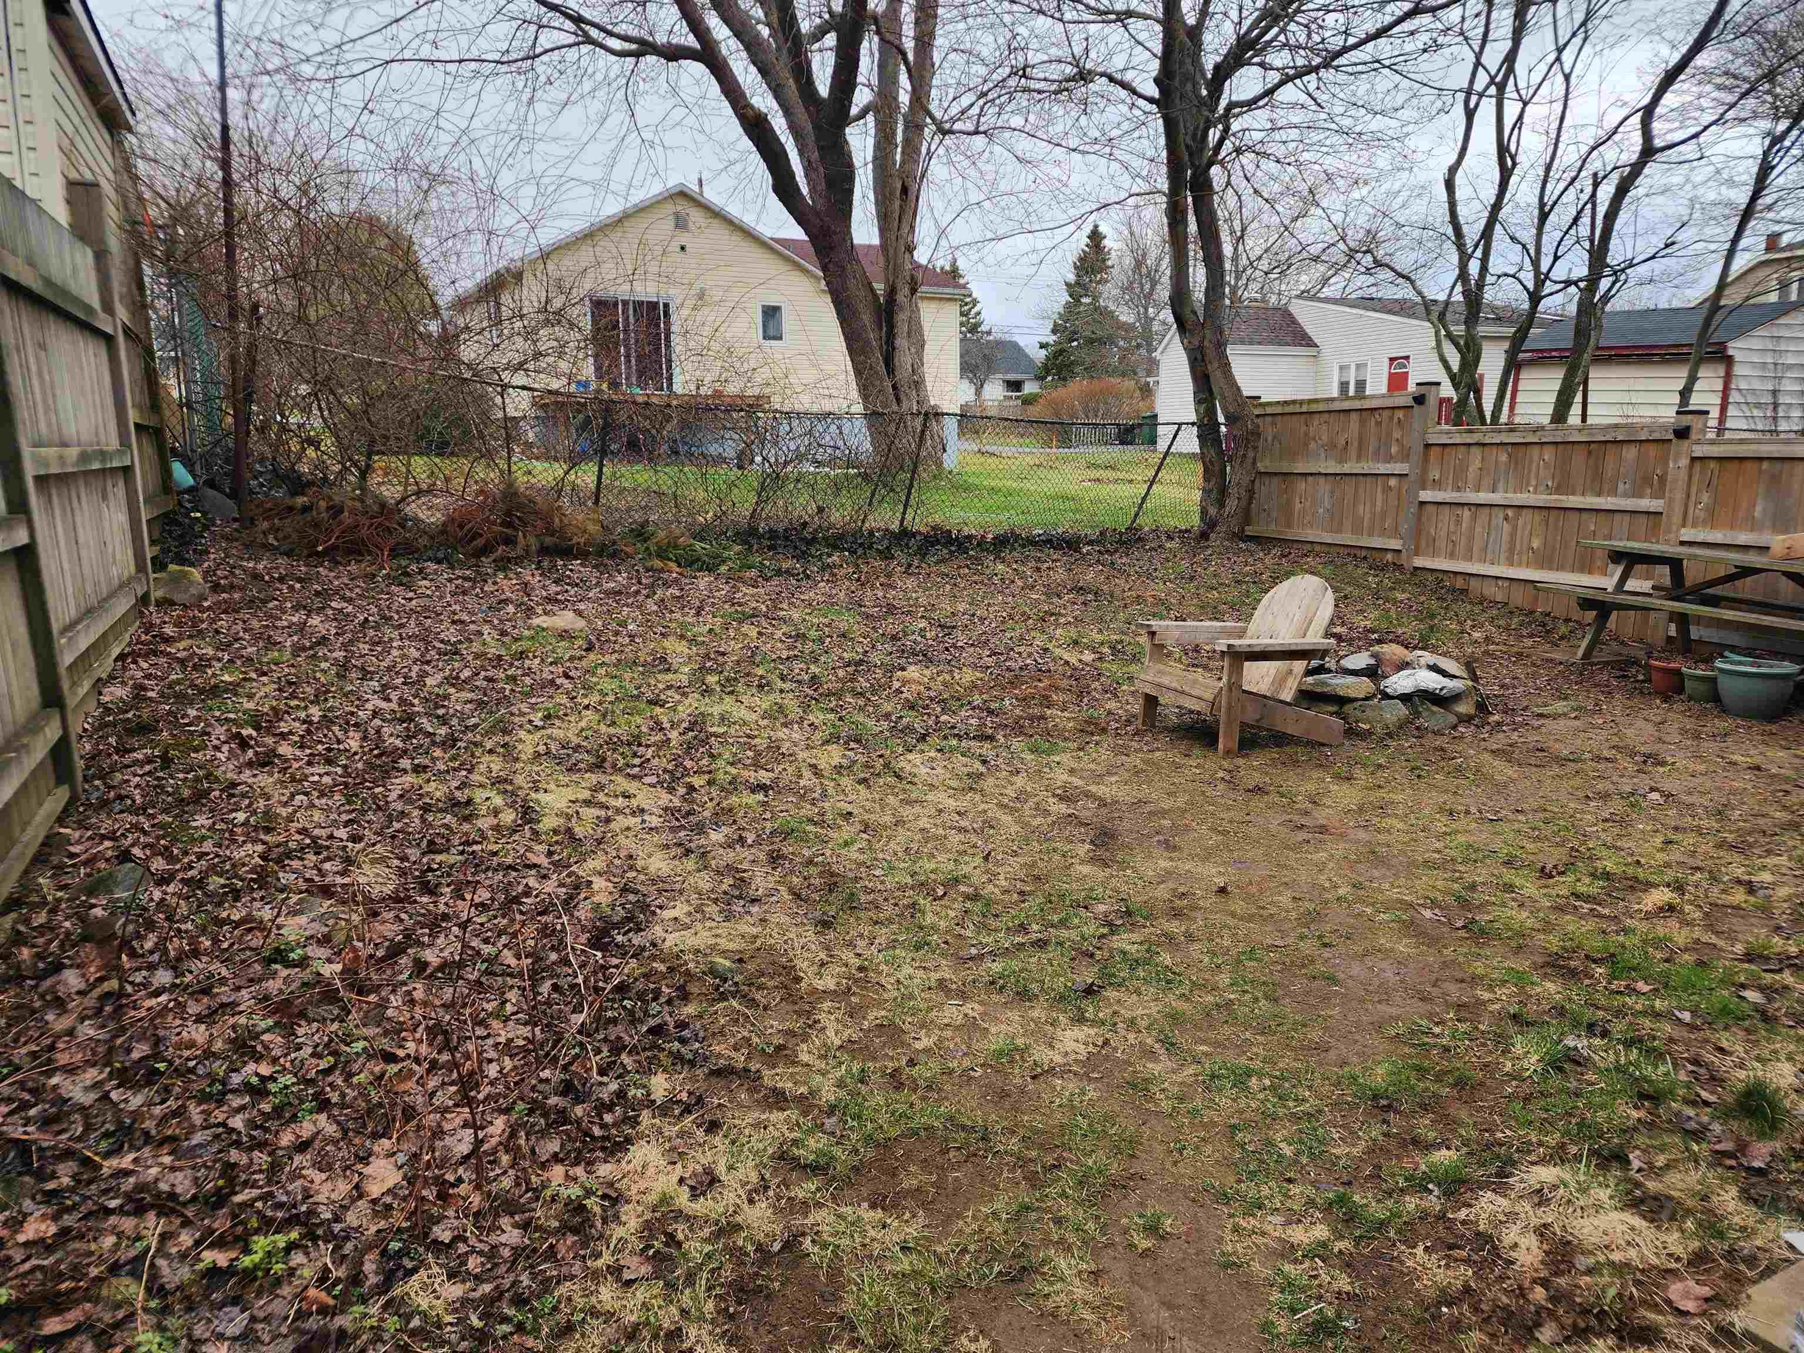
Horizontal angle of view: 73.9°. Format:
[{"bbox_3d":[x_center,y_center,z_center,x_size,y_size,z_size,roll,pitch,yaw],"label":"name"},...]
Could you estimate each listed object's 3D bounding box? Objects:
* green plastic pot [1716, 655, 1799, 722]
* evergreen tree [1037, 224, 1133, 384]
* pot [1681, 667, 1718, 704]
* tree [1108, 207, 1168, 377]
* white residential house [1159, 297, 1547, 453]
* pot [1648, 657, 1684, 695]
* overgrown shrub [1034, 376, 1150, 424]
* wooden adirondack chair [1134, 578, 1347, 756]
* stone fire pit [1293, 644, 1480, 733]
[{"bbox_3d":[4.549,0.064,6.401,0.455,0.285,0.455,0,12,0],"label":"green plastic pot"},{"bbox_3d":[9.098,-17.219,59.750,5.200,10.700,5.200,0,12,0],"label":"evergreen tree"},{"bbox_3d":[4.476,0.039,6.721,0.230,0.195,0.230,0,12,0],"label":"pot"},{"bbox_3d":[12.538,-18.553,62.541,4.500,12.100,4.500,0,12,0],"label":"tree"},{"bbox_3d":[15.912,-10.159,39.789,13.300,4.800,11.500,-5,13,-21],"label":"white residential house"},{"bbox_3d":[4.432,-0.007,6.951,0.215,0.185,0.215,0,12,0],"label":"pot"},{"bbox_3d":[7.932,-11.149,49.785,5.200,2.800,4.200,0,12,0],"label":"overgrown shrub"},{"bbox_3d":[1.758,-0.090,6.145,0.910,0.860,0.690,-6,13,-25],"label":"wooden adirondack chair"},{"bbox_3d":[2.682,0.032,6.627,1.060,0.290,1.020,4,13,22],"label":"stone fire pit"}]

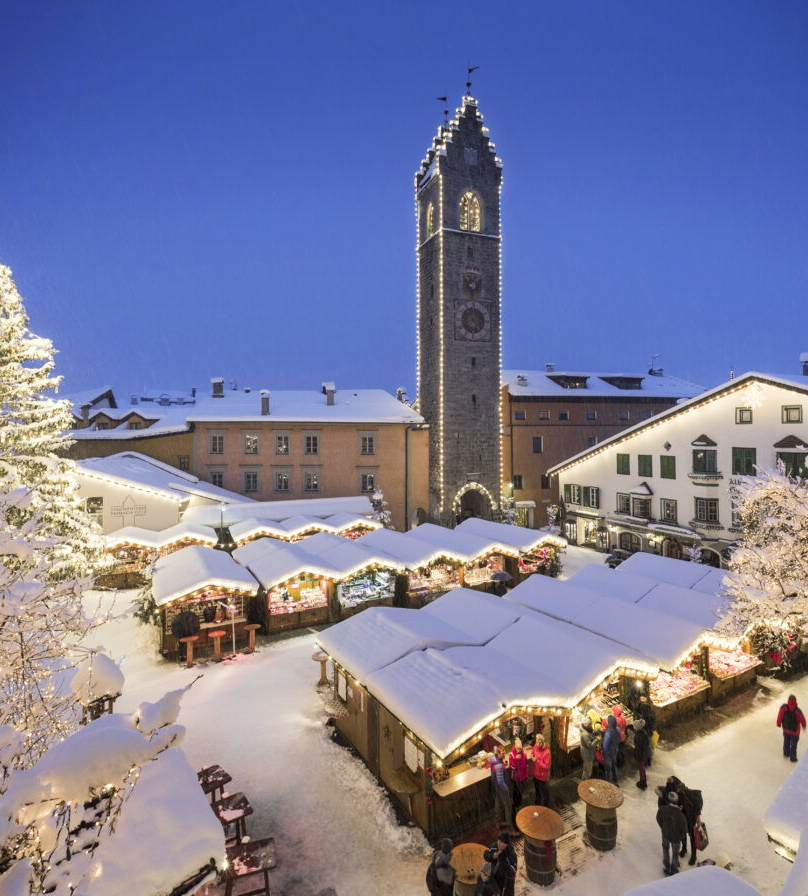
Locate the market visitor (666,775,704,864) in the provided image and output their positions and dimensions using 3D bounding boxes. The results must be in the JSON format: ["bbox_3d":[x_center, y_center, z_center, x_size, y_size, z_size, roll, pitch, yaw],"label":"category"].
[{"bbox_3d":[5.759,7.466,10.620,0.620,1.700,0.550,0,1,20],"label":"market visitor"}]

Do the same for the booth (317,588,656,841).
[{"bbox_3d":[2.118,7.100,16.300,7.750,3.000,7.650,0,0,-31],"label":"booth"}]

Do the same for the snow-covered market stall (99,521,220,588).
[{"bbox_3d":[-16.867,7.100,35.524,7.200,3.000,4.400,0,0,-29],"label":"snow-covered market stall"}]

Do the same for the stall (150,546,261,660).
[{"bbox_3d":[-9.195,6.615,23.556,3.750,2.950,6.400,-1,1,-28],"label":"stall"}]

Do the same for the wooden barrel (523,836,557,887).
[{"bbox_3d":[2.750,8.130,10.540,0.670,0.940,0.670,0,0,0],"label":"wooden barrel"}]

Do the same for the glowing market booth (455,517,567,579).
[{"bbox_3d":[6.429,6.455,32.688,3.510,2.950,6.801,-1,1,-28],"label":"glowing market booth"}]

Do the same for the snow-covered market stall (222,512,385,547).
[{"bbox_3d":[-7.556,7.075,40.457,11.500,3.050,4.100,0,0,-31],"label":"snow-covered market stall"}]

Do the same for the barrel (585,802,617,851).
[{"bbox_3d":[4.161,7.849,11.033,0.670,0.930,0.670,1,1,30],"label":"barrel"}]

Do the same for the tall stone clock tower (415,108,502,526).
[{"bbox_3d":[5.917,-14.400,58.695,7.100,46.000,6.800,0,0,-20],"label":"tall stone clock tower"}]

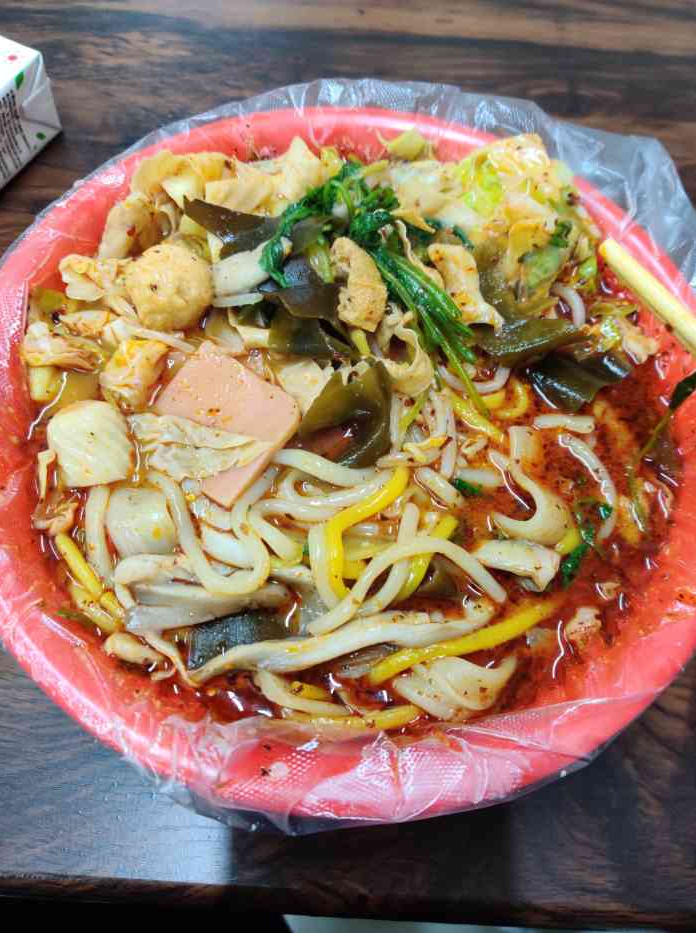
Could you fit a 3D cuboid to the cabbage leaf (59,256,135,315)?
[{"bbox_3d":[-0.085,-0.061,0.246,0.027,0.013,0.019,-14,64,-10],"label":"cabbage leaf"}]

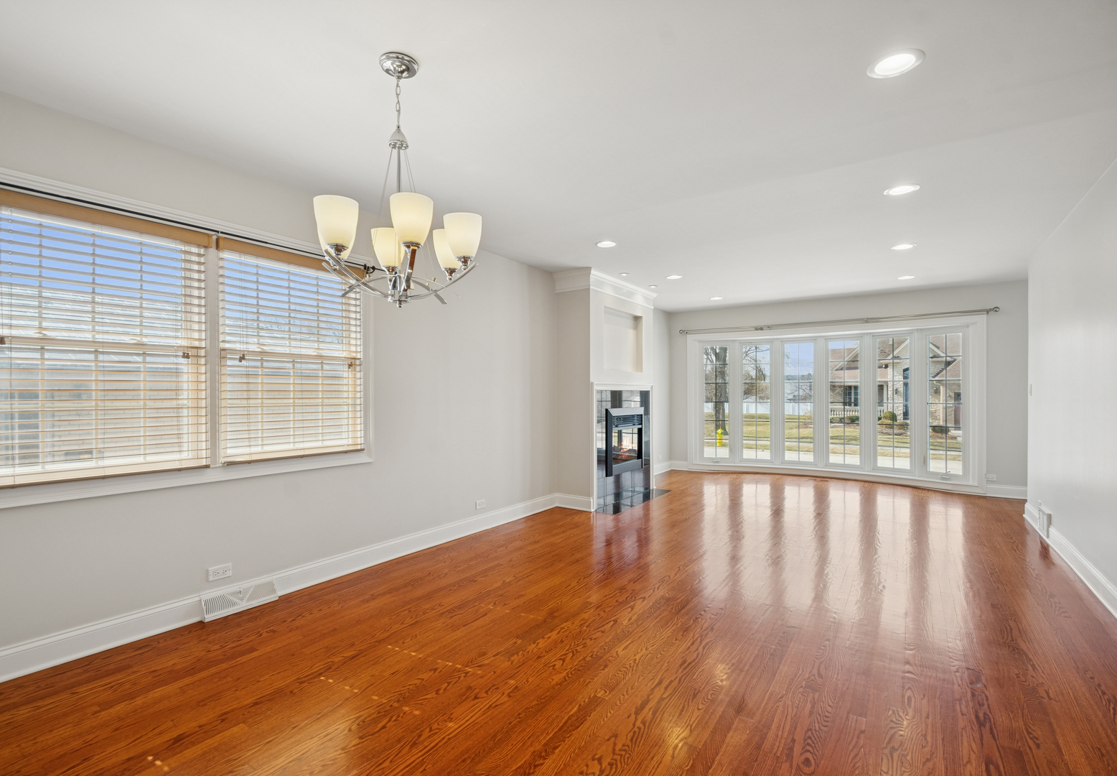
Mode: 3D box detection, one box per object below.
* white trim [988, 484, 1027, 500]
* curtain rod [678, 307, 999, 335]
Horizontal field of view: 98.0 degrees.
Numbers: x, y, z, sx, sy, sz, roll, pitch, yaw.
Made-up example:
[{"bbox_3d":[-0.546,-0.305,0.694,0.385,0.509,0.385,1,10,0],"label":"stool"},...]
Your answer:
[{"bbox_3d":[5.225,1.203,5.645,0.370,0.145,0.020,0,0,32],"label":"white trim"},{"bbox_3d":[3.470,-0.882,6.560,3.763,0.068,0.085,0,0,32],"label":"curtain rod"}]

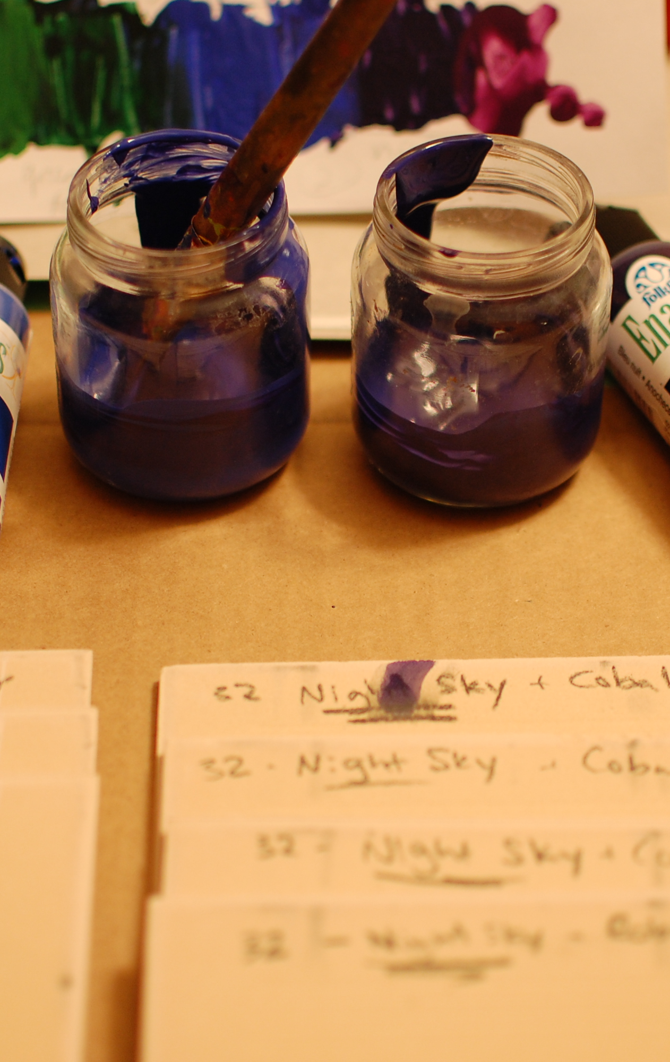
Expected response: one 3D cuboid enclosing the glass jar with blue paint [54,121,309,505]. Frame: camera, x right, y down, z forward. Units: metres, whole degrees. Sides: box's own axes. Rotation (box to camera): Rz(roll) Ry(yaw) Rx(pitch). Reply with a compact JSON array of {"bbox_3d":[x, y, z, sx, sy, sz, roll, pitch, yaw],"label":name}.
[{"bbox_3d":[-0.037,-0.052,0.555,0.062,0.074,0.062,0,43,0],"label":"glass jar with blue paint"}]

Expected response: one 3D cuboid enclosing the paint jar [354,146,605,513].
[{"bbox_3d":[0.035,-0.051,0.554,0.062,0.074,0.062,0,43,0],"label":"paint jar"}]

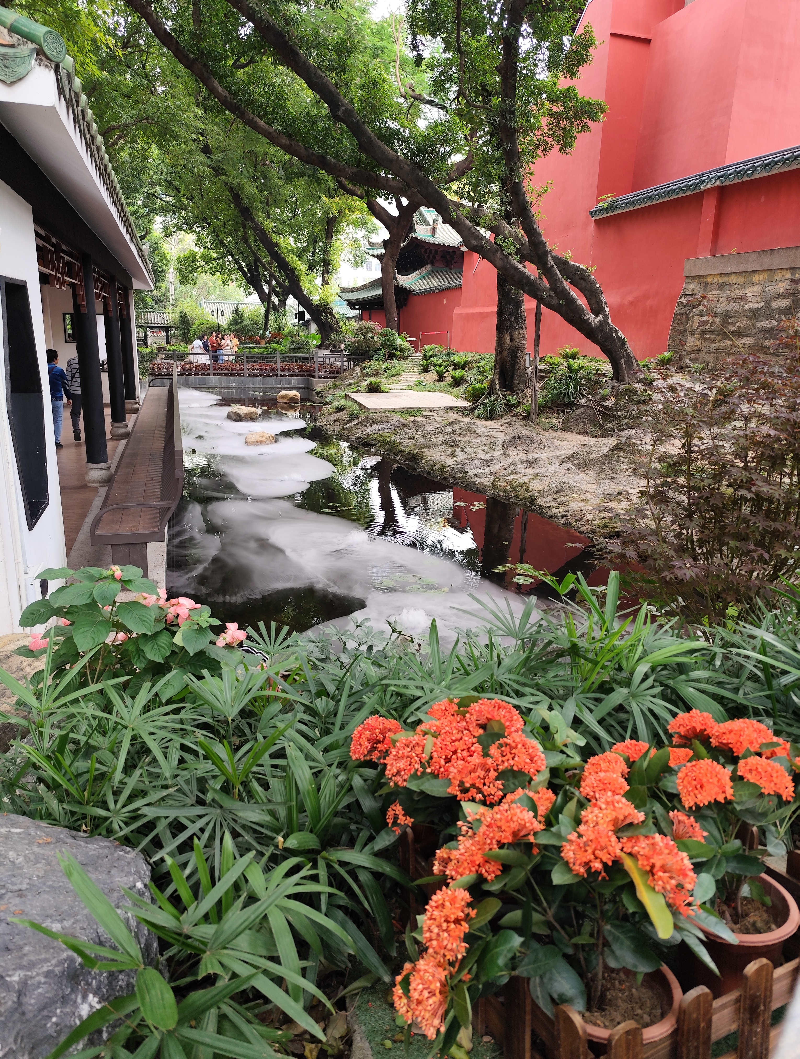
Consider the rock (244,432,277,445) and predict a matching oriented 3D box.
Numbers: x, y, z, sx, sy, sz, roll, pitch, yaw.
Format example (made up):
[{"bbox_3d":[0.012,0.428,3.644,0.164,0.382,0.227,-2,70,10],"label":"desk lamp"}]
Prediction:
[{"bbox_3d":[-3.119,-2.042,15.791,0.666,0.245,0.500,-2,16,-11],"label":"rock"}]

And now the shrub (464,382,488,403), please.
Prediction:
[{"bbox_3d":[1.850,-3.307,17.100,0.620,0.520,0.600,1,16,0],"label":"shrub"}]

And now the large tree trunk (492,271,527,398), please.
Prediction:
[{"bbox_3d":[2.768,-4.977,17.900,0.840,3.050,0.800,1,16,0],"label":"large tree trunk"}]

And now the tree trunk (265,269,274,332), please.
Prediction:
[{"bbox_3d":[-7.753,-13.506,42.000,0.500,3.900,0.420,1,16,0],"label":"tree trunk"}]

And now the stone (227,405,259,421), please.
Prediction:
[{"bbox_3d":[-4.610,-3.412,20.800,0.950,0.420,0.700,1,16,0],"label":"stone"}]

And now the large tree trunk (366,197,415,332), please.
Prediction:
[{"bbox_3d":[-0.472,-12.237,33.431,2.250,6.220,1.300,1,16,-1],"label":"large tree trunk"}]

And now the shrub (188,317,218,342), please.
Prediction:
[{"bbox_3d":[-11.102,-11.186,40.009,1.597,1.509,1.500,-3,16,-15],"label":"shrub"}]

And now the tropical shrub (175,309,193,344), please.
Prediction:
[{"bbox_3d":[-12.369,-11.545,40.617,1.000,2.080,0.950,-3,16,-16],"label":"tropical shrub"}]

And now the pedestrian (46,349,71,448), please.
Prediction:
[{"bbox_3d":[-6.083,-2.308,12.505,0.500,1.690,0.400,-4,16,-17],"label":"pedestrian"}]

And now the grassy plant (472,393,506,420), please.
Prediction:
[{"bbox_3d":[1.980,-2.736,15.667,0.715,0.514,0.700,3,16,7],"label":"grassy plant"}]

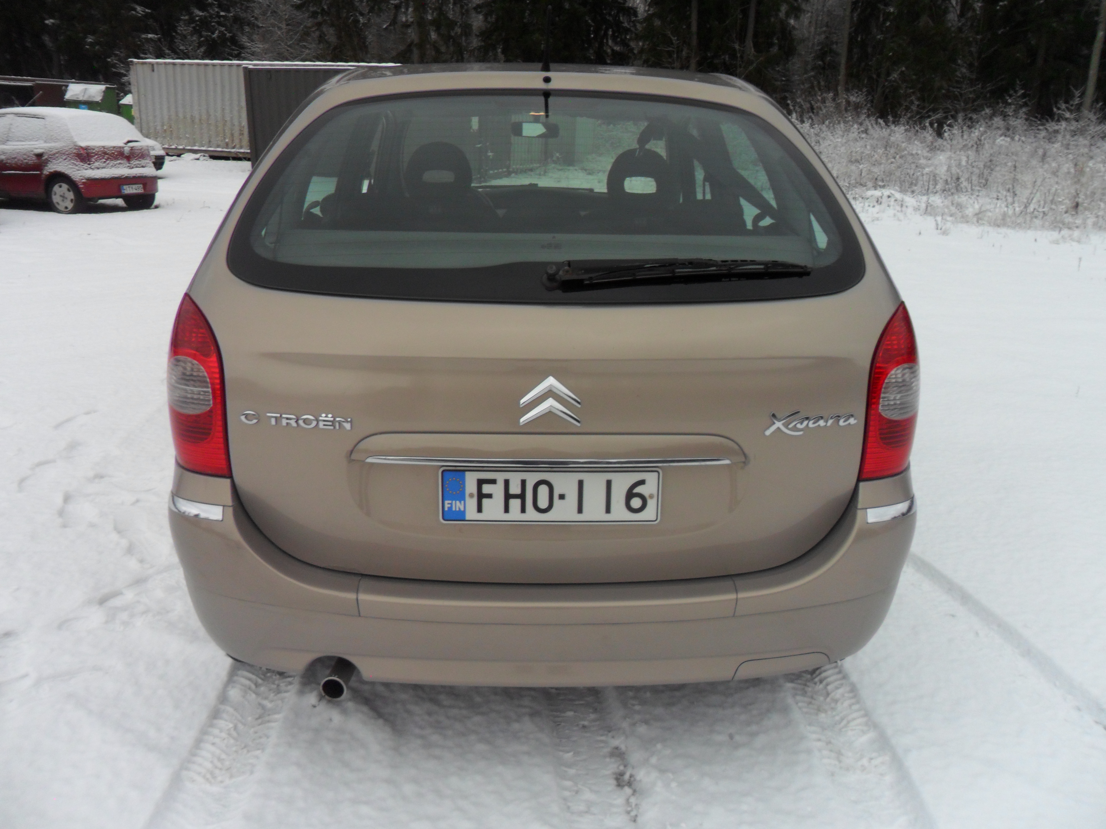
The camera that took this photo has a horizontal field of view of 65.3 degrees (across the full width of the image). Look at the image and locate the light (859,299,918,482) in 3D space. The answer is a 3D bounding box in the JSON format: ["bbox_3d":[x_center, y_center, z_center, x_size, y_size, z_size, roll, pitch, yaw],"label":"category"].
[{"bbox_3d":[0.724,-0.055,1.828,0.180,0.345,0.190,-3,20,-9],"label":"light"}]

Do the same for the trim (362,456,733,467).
[{"bbox_3d":[-0.007,0.090,1.678,0.720,0.020,0.030,0,20,-2],"label":"trim"}]

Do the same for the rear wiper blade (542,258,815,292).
[{"bbox_3d":[0.241,-0.262,1.621,0.505,0.058,0.062,-1,20,-6],"label":"rear wiper blade"}]

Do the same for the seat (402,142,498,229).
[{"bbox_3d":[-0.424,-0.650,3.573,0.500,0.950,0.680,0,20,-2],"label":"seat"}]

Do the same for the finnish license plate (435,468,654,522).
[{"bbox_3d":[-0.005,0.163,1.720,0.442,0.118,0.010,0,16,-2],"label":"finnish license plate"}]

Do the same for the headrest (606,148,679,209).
[{"bbox_3d":[0.335,-0.891,3.263,0.260,0.230,0.130,0,20,-2],"label":"headrest"}]

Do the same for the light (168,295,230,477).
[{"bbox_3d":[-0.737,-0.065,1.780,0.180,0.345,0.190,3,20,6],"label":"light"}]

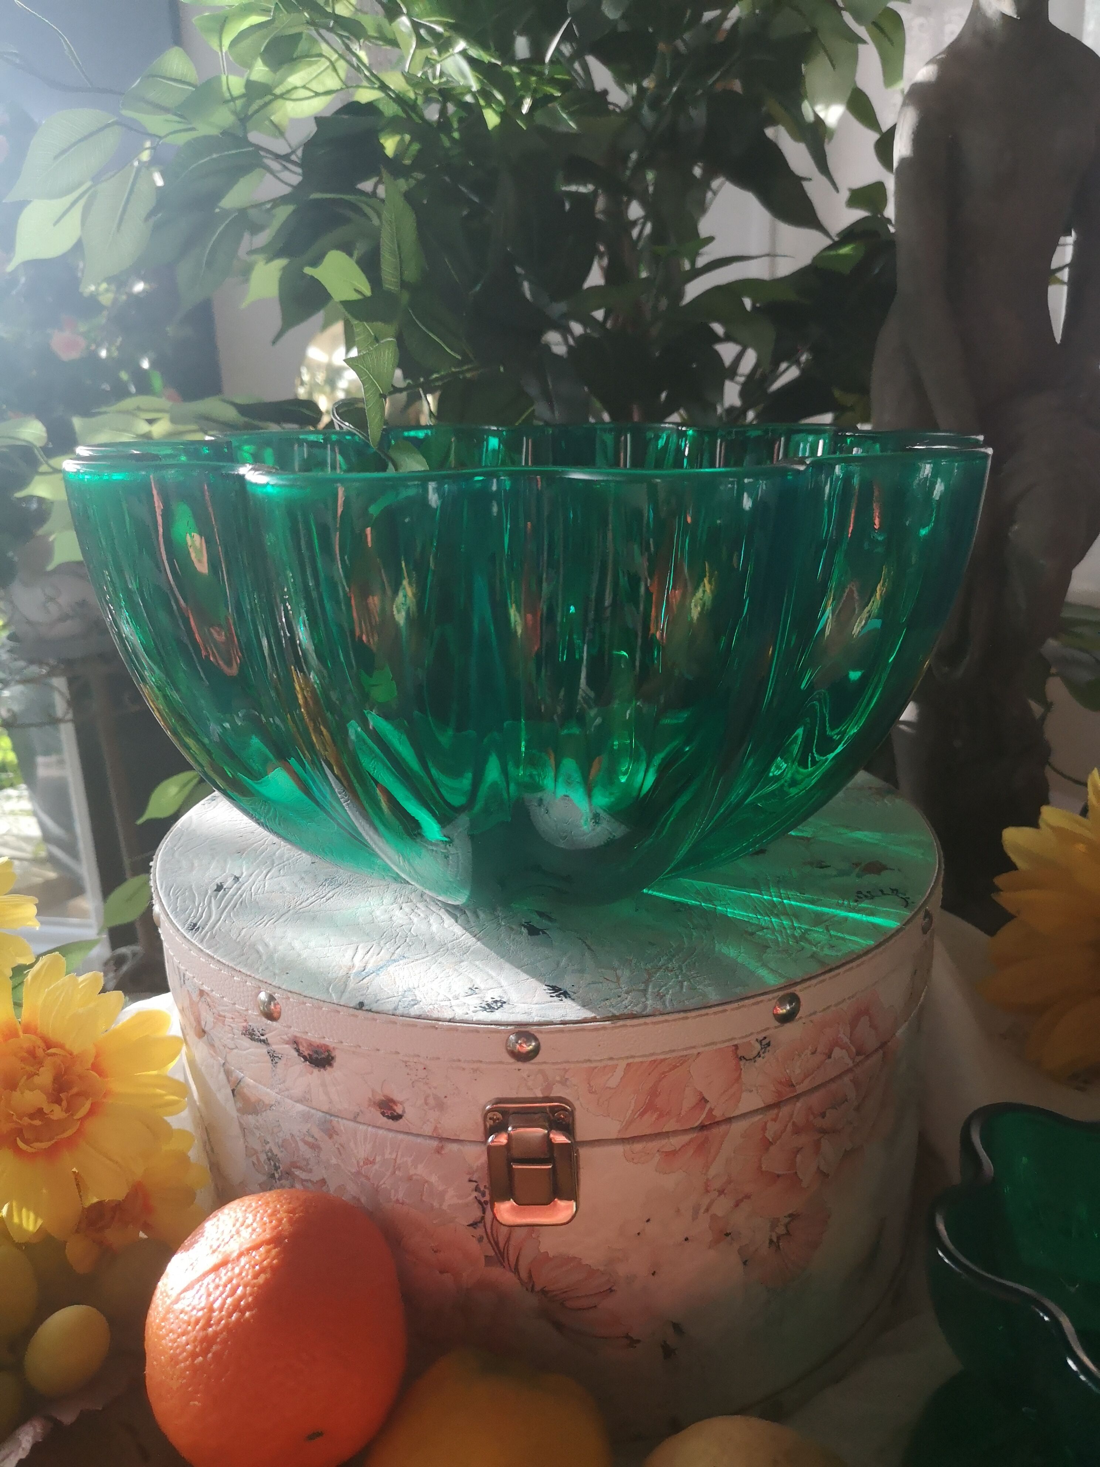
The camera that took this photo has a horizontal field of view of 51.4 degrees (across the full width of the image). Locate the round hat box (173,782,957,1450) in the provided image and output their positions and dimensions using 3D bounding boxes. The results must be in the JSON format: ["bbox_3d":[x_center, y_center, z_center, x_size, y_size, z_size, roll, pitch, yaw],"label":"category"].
[{"bbox_3d":[0.000,0.106,0.478,0.302,0.152,0.303,-1,18,2],"label":"round hat box"}]

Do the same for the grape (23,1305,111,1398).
[{"bbox_3d":[-0.149,0.190,0.352,0.024,0.025,0.024,-1,18,2],"label":"grape"}]

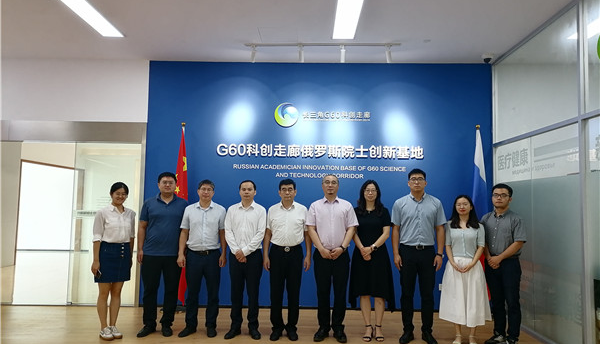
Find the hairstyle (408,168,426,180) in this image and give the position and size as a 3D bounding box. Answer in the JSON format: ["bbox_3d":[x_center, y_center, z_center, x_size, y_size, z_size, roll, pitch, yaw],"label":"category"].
[{"bbox_3d":[1.268,0.024,5.049,0.185,0.140,0.200,1,-4,5],"label":"hairstyle"}]

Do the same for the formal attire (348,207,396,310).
[{"bbox_3d":[0.793,0.946,5.120,0.500,1.100,0.360,1,-4,5],"label":"formal attire"}]

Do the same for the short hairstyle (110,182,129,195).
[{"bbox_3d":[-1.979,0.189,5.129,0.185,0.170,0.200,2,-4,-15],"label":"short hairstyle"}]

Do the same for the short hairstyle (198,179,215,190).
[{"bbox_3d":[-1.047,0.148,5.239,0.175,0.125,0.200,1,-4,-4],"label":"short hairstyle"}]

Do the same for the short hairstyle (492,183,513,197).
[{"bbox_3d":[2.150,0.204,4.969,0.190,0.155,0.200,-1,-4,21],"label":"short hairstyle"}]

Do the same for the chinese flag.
[{"bbox_3d":[-1.603,0.555,6.294,0.220,2.438,0.180,1,-4,1],"label":"chinese flag"}]

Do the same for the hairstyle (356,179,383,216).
[{"bbox_3d":[0.775,0.281,5.154,0.280,0.390,0.250,0,-4,7],"label":"hairstyle"}]

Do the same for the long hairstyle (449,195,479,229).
[{"bbox_3d":[1.753,0.435,5.028,0.300,0.370,0.250,0,-4,15],"label":"long hairstyle"}]

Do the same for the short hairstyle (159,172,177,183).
[{"bbox_3d":[-1.484,0.070,5.239,0.190,0.140,0.200,1,-4,-4],"label":"short hairstyle"}]

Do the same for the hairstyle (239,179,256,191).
[{"bbox_3d":[-0.582,0.171,5.197,0.175,0.165,0.205,0,-4,10],"label":"hairstyle"}]

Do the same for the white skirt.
[{"bbox_3d":[1.744,1.240,4.962,0.520,0.686,0.460,0,-4,13],"label":"white skirt"}]

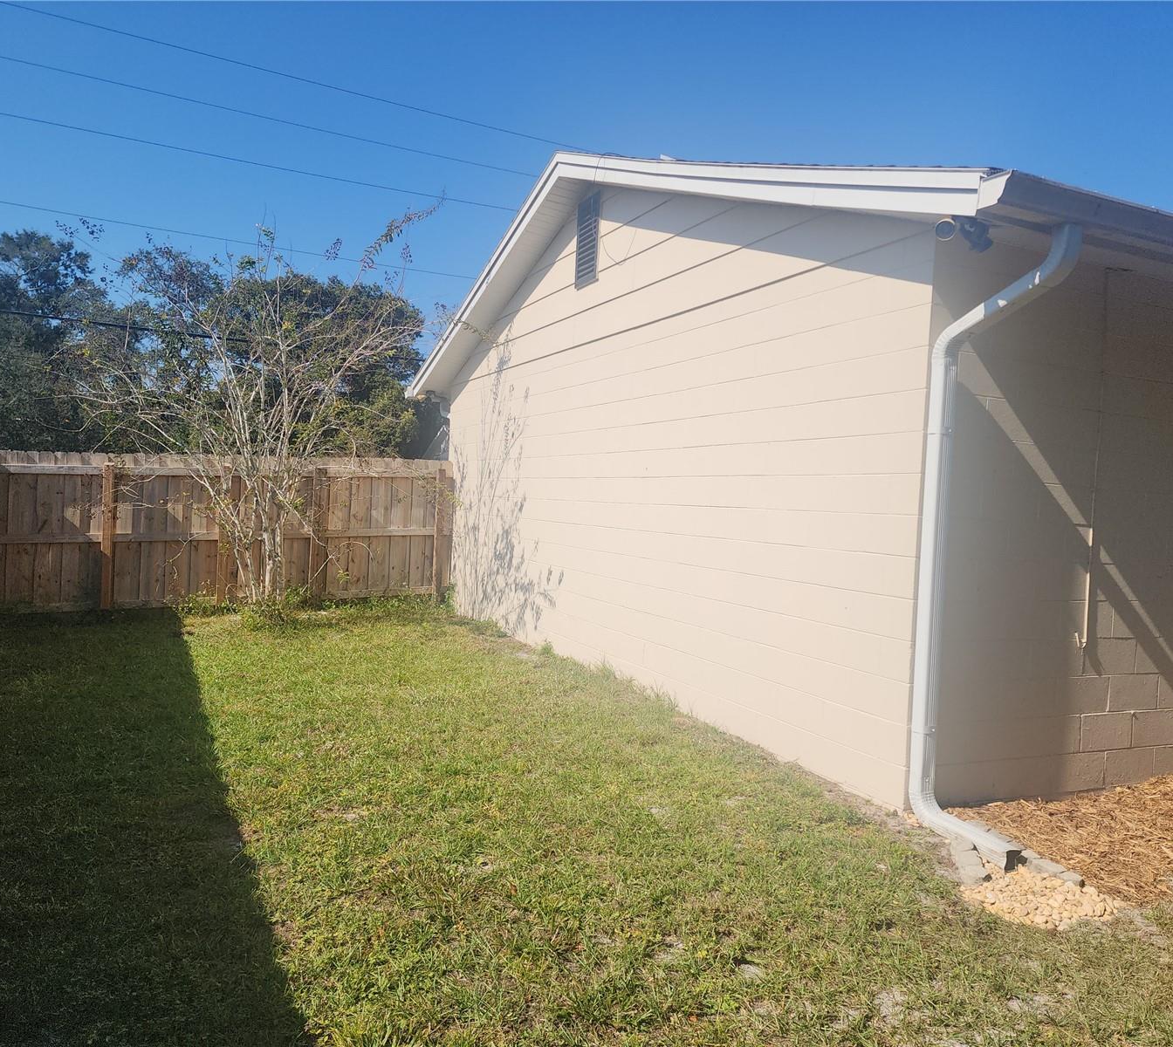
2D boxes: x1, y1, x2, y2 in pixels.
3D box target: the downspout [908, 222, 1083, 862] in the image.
[{"bbox_3d":[1.790,0.110,4.152,0.088,2.722,0.700,2,1,-24],"label":"downspout"}]

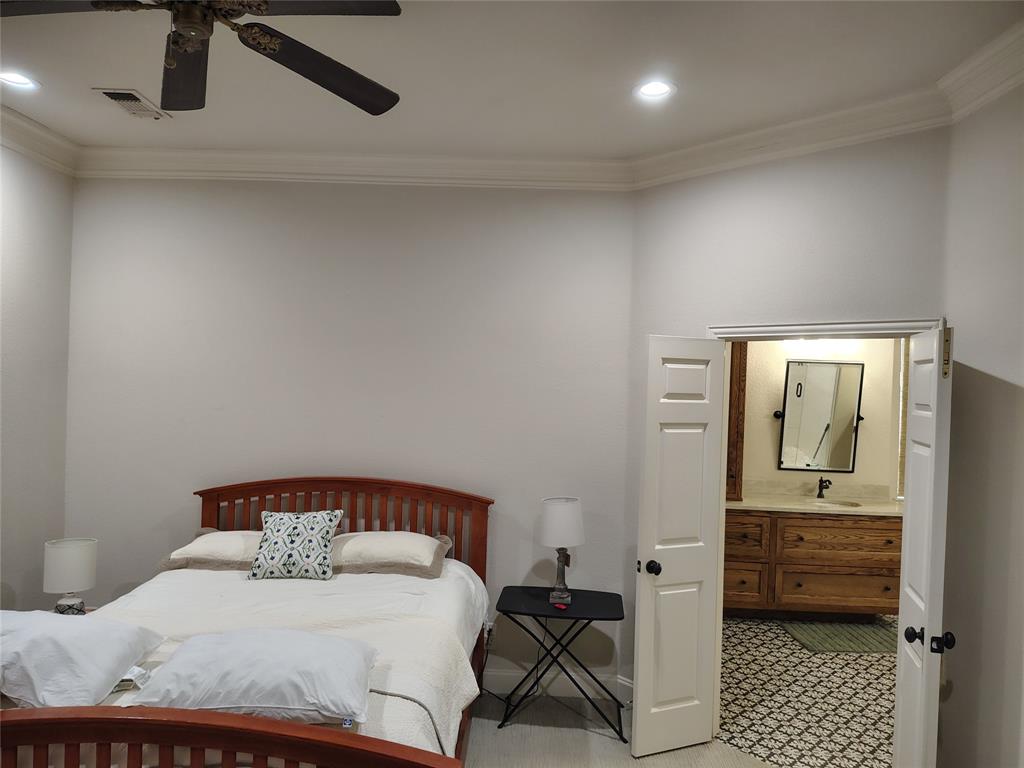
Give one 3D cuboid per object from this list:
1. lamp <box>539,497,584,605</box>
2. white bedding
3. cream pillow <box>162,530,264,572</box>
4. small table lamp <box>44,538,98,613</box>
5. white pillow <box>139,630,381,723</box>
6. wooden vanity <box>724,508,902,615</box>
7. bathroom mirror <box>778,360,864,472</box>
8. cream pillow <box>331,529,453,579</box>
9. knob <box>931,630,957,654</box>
[{"bbox_3d":[0.263,0.880,3.768,0.245,0.550,0.245,2,0,2],"label":"lamp"},{"bbox_3d":[-0.992,1.088,2.940,1.750,0.360,2.050,2,0,2],"label":"white bedding"},{"bbox_3d":[-1.382,0.834,3.723,0.700,0.180,0.470,2,0,2],"label":"cream pillow"},{"bbox_3d":[-2.315,1.051,3.735,0.235,0.440,0.235,2,0,2],"label":"small table lamp"},{"bbox_3d":[-0.757,0.875,2.251,0.680,0.170,0.460,2,0,2],"label":"white pillow"},{"bbox_3d":[2.324,1.387,5.702,1.560,0.860,0.560,2,0,2],"label":"wooden vanity"},{"bbox_3d":[2.565,0.278,5.889,0.630,0.920,0.035,2,7,2],"label":"bathroom mirror"},{"bbox_3d":[-0.673,0.859,3.699,0.700,0.180,0.470,2,0,2],"label":"cream pillow"},{"bbox_3d":[1.549,0.913,2.525,0.075,0.065,0.065,2,0,22],"label":"knob"}]

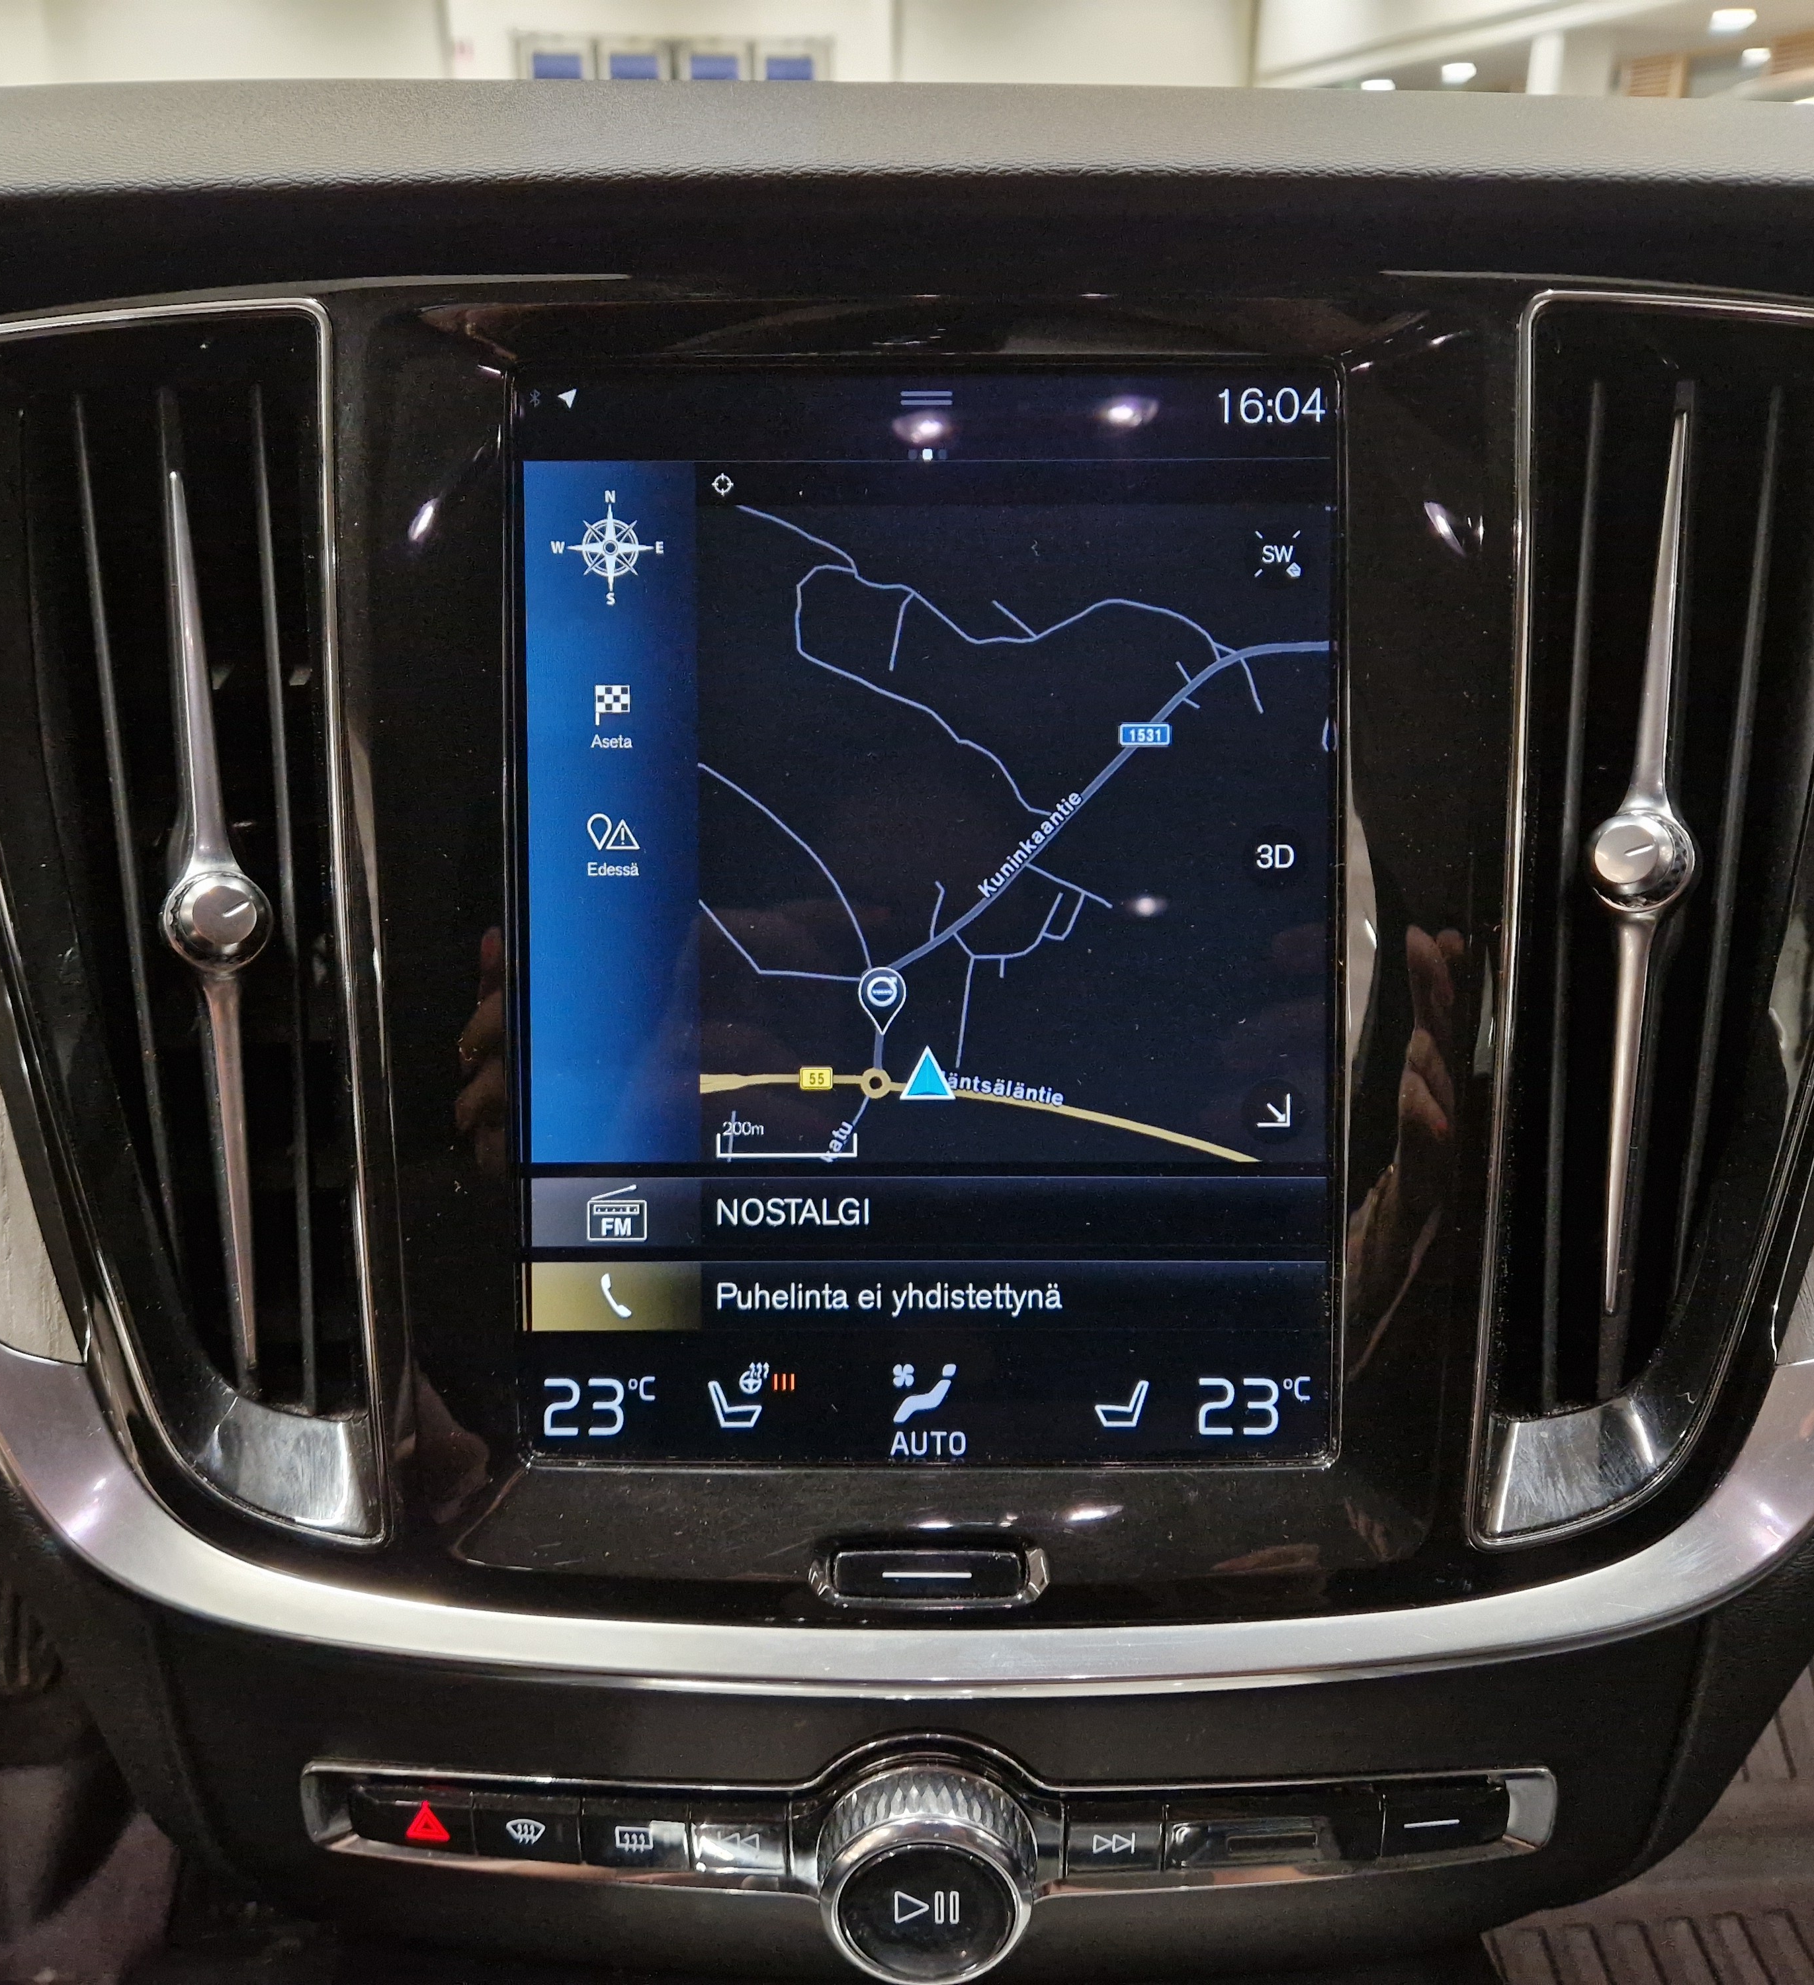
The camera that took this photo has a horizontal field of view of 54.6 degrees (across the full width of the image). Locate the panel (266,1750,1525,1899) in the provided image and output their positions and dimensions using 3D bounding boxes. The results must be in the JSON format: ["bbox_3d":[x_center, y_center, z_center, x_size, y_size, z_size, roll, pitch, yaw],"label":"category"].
[{"bbox_3d":[0.003,0.140,0.312,0.214,0.029,0.022,0,19,0],"label":"panel"}]

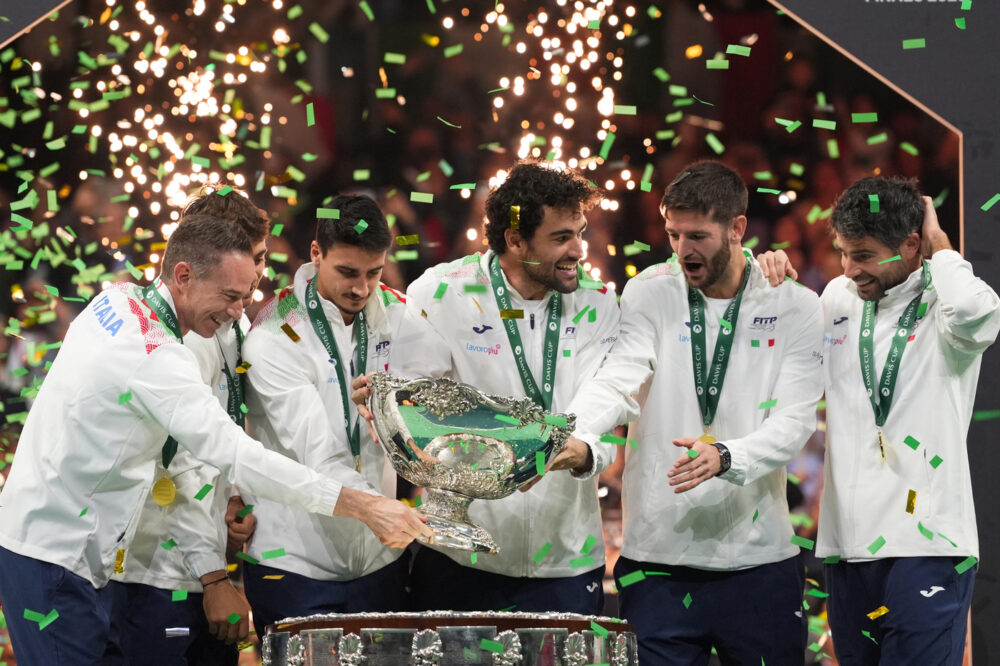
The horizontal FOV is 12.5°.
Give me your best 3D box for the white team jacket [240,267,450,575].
[{"bbox_3d":[-0.344,0.195,10.080,0.460,0.690,0.400,2,-6,-20],"label":"white team jacket"}]

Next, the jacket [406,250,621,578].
[{"bbox_3d":[0.030,0.182,10.120,0.490,0.710,0.360,1,-6,-12],"label":"jacket"}]

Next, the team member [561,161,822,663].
[{"bbox_3d":[0.425,0.566,9.970,0.580,1.890,0.520,0,-5,0],"label":"team member"}]

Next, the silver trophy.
[{"bbox_3d":[-0.063,0.280,9.750,0.455,0.335,0.455,11,3,0],"label":"silver trophy"}]

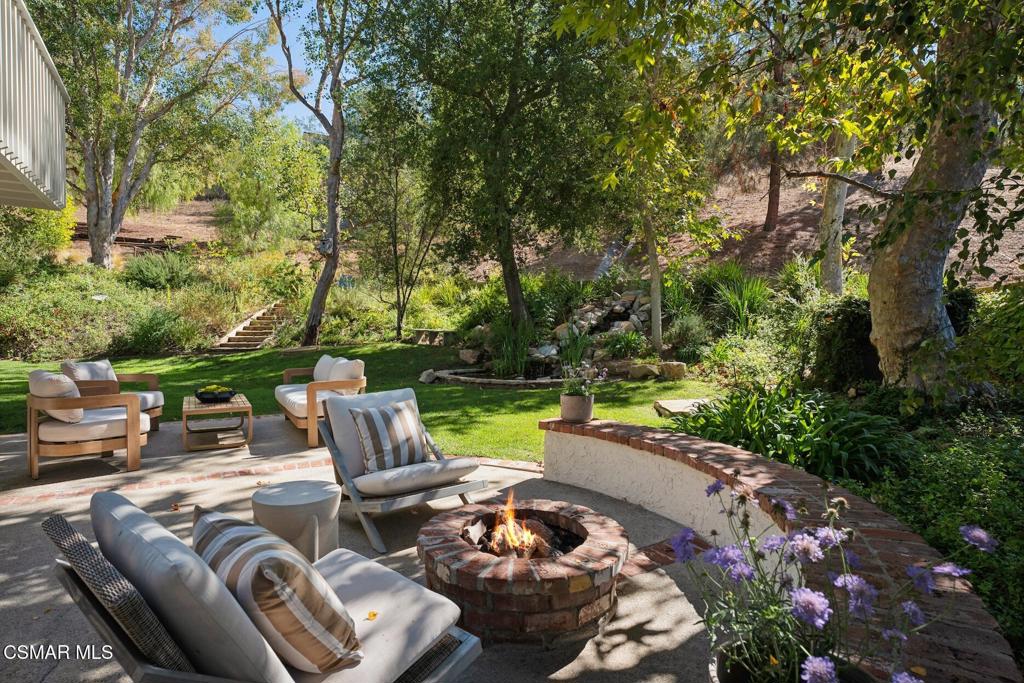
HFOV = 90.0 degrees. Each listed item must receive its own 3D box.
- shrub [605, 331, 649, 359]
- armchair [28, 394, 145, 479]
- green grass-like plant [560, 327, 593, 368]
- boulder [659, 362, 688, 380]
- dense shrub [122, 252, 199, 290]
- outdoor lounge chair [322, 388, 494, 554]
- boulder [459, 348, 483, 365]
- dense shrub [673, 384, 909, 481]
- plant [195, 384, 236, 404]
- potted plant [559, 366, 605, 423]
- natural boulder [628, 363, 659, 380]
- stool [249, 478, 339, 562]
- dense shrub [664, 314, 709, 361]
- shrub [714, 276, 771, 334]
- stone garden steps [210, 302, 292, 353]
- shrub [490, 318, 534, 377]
[{"bbox_3d":[2.436,0.063,10.800,0.950,0.600,0.850,0,1,0],"label":"shrub"},{"bbox_3d":[-3.754,0.781,4.513,0.800,0.690,0.830,1,1,44],"label":"armchair"},{"bbox_3d":[1.461,0.170,11.600,0.730,1.000,0.650,0,1,0],"label":"green grass-like plant"},{"bbox_3d":[3.470,0.645,11.000,0.560,0.380,0.460,0,1,0],"label":"boulder"},{"bbox_3d":[-12.014,-2.393,17.500,2.200,1.300,1.800,0,1,-34],"label":"dense shrub"},{"bbox_3d":[-0.712,0.716,3.209,0.740,0.770,0.850,-1,1,-44],"label":"outdoor lounge chair"},{"bbox_3d":[-1.062,0.391,13.100,0.570,0.390,0.480,0,1,0],"label":"boulder"},{"bbox_3d":[2.540,0.718,4.709,1.800,0.730,1.300,0,1,18],"label":"dense shrub"},{"bbox_3d":[-3.388,0.593,5.871,0.460,0.190,0.460,0,1,0],"label":"plant"},{"bbox_3d":[0.576,0.421,4.248,0.370,0.460,0.360,0,1,0],"label":"potted plant"},{"bbox_3d":[2.821,0.654,10.900,0.640,0.330,0.480,0,1,0],"label":"natural boulder"},{"bbox_3d":[-0.935,0.887,2.261,0.385,0.450,0.385,0,1,0],"label":"stool"},{"bbox_3d":[4.158,-0.095,12.200,1.050,1.150,0.950,0,1,0],"label":"dense shrub"},{"bbox_3d":[5.177,-0.809,11.500,1.150,1.280,1.050,0,1,24],"label":"shrub"},{"bbox_3d":[-7.715,-0.361,15.400,1.250,1.500,2.700,0,1,19],"label":"stone garden steps"},{"bbox_3d":[0.010,0.121,10.300,0.850,1.170,0.750,0,1,0],"label":"shrub"}]

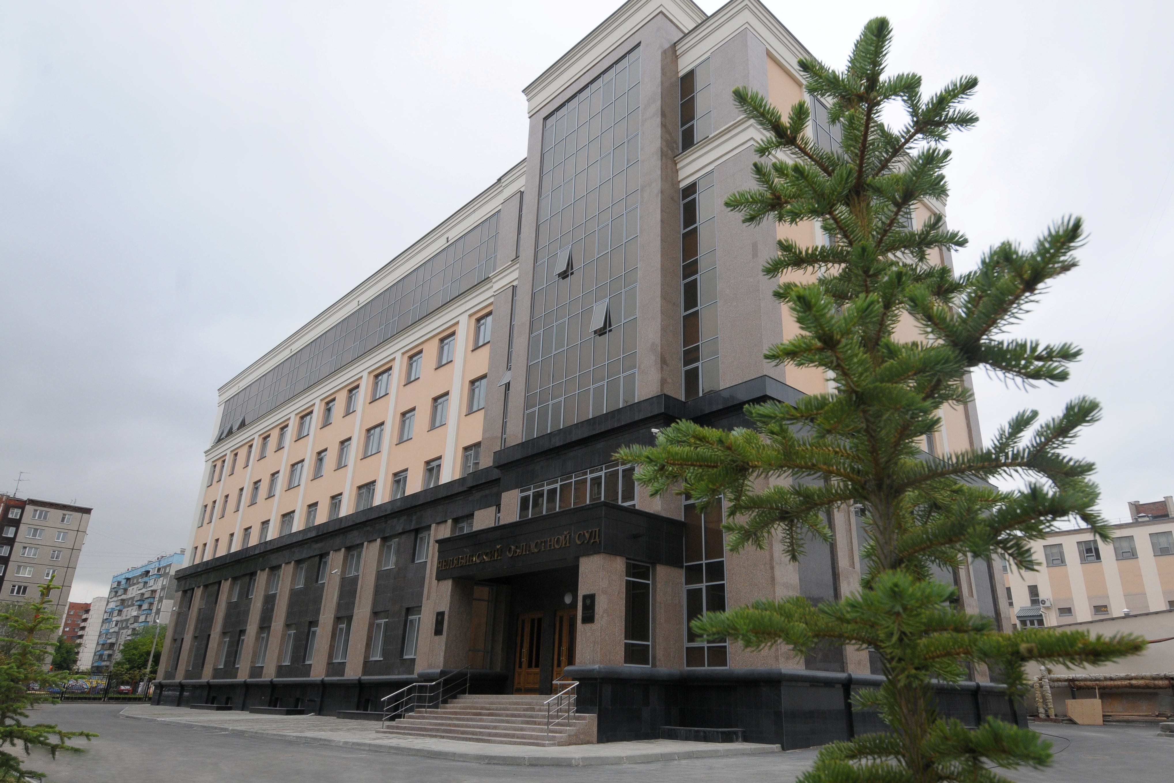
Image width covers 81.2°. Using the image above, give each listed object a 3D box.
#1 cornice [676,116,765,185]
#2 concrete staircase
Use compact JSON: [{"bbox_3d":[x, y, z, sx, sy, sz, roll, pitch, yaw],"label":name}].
[{"bbox_3d":[4.673,-8.877,25.188,3.450,1.280,0.420,-20,-32,41],"label":"cornice"},{"bbox_3d":[-2.727,9.329,19.628,8.150,1.170,2.500,-20,-32,41],"label":"concrete staircase"}]

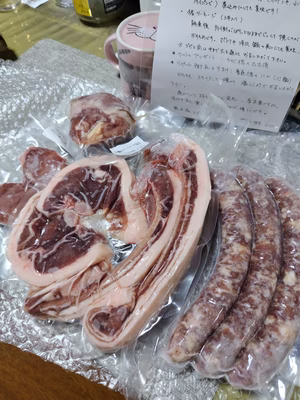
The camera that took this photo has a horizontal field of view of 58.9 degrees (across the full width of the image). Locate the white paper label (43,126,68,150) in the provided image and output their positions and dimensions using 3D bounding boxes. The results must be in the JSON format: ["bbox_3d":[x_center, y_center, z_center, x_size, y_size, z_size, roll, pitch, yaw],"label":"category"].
[{"bbox_3d":[-0.125,-0.082,0.354,0.041,0.005,0.018,34,69,18],"label":"white paper label"}]

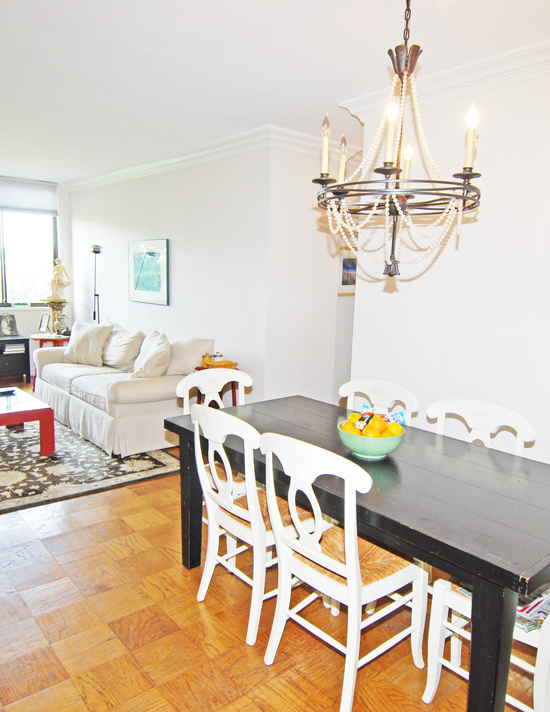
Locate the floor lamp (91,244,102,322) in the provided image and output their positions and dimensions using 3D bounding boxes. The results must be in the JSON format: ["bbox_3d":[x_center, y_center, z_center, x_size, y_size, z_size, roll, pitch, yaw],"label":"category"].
[{"bbox_3d":[-2.110,-0.442,6.315,0.250,1.720,0.250,-6,12,-40],"label":"floor lamp"}]

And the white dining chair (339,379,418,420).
[{"bbox_3d":[0.347,0.610,2.706,0.520,0.945,0.505,-6,12,-40],"label":"white dining chair"}]

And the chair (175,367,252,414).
[{"bbox_3d":[-0.191,0.561,2.914,0.505,0.945,0.520,-6,12,-40],"label":"chair"}]

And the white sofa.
[{"bbox_3d":[-1.551,0.180,5.148,0.900,0.900,2.240,-6,12,-40],"label":"white sofa"}]

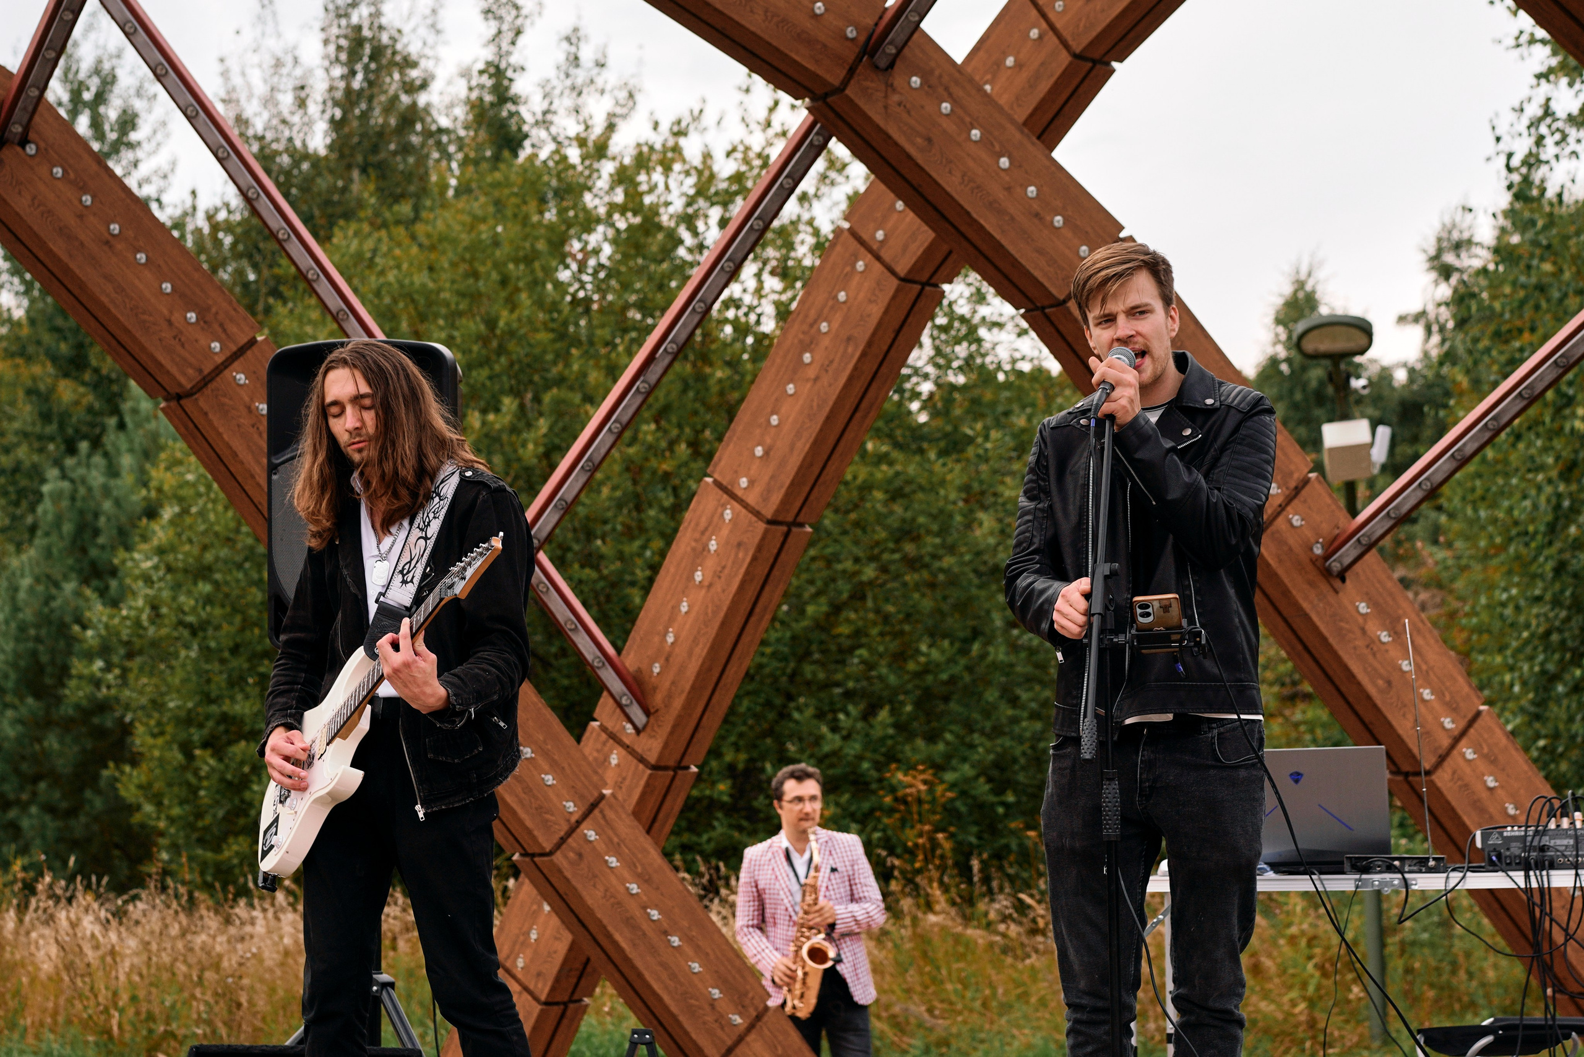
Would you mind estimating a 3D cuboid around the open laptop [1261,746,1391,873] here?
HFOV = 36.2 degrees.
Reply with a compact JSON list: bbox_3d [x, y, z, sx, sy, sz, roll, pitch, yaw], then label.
[{"bbox_3d":[1.086,0.601,5.142,0.364,0.256,0.308,-3,-7,16],"label":"open laptop"}]

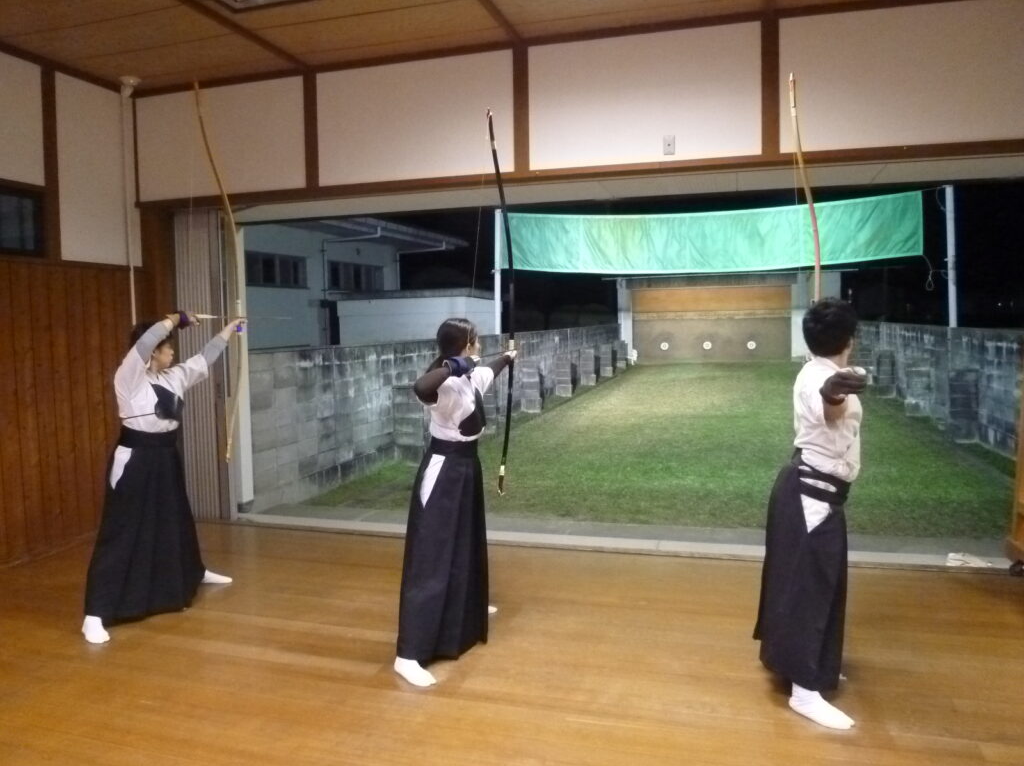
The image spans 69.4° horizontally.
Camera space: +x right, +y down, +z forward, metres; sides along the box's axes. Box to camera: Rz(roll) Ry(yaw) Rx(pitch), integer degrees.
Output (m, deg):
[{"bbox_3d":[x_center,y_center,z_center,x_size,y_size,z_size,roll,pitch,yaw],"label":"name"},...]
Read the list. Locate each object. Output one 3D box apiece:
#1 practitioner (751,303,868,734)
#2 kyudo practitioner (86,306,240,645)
[{"bbox_3d":[1.231,0.437,3.077,0.472,1.578,1.236,1,5,17],"label":"practitioner"},{"bbox_3d":[-1.837,0.419,3.954,0.442,1.558,1.065,1,5,17],"label":"kyudo practitioner"}]

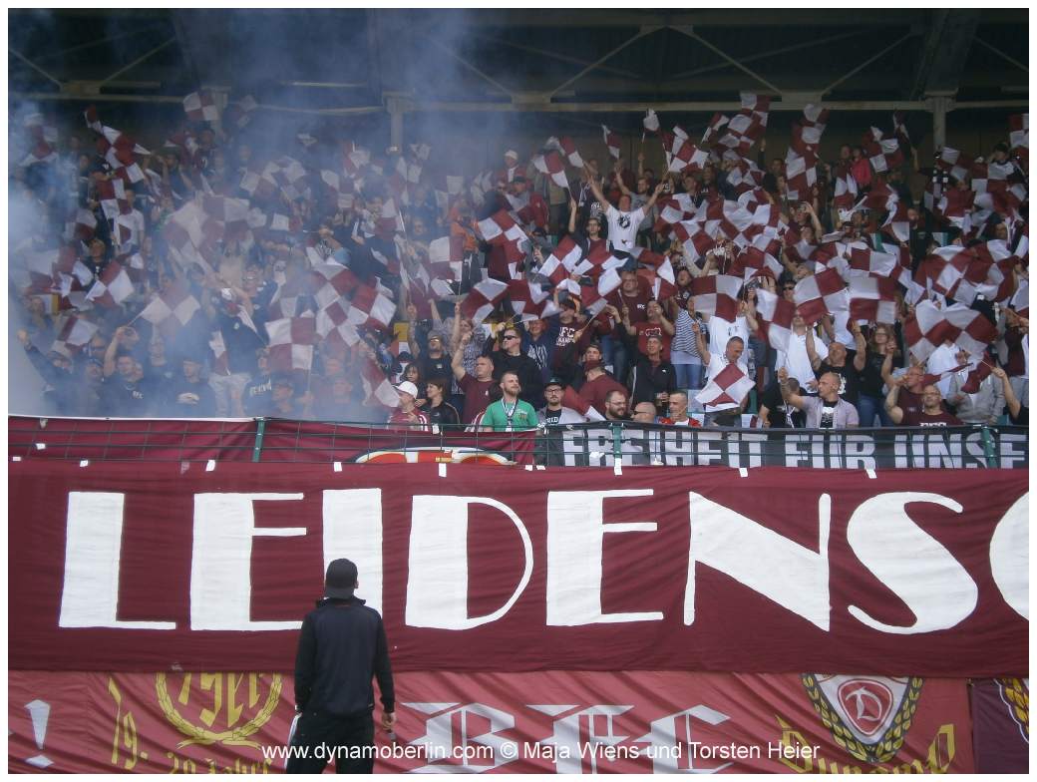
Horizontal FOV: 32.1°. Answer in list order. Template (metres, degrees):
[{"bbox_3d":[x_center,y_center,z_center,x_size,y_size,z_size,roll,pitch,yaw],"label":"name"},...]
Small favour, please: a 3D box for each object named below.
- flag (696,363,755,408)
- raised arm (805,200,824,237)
[{"bbox_3d":[2.011,-0.053,17.500,0.560,0.430,0.200,0,-6,0],"label":"flag"},{"bbox_3d":[3.645,-2.108,22.200,0.250,0.470,0.220,0,-6,0],"label":"raised arm"}]

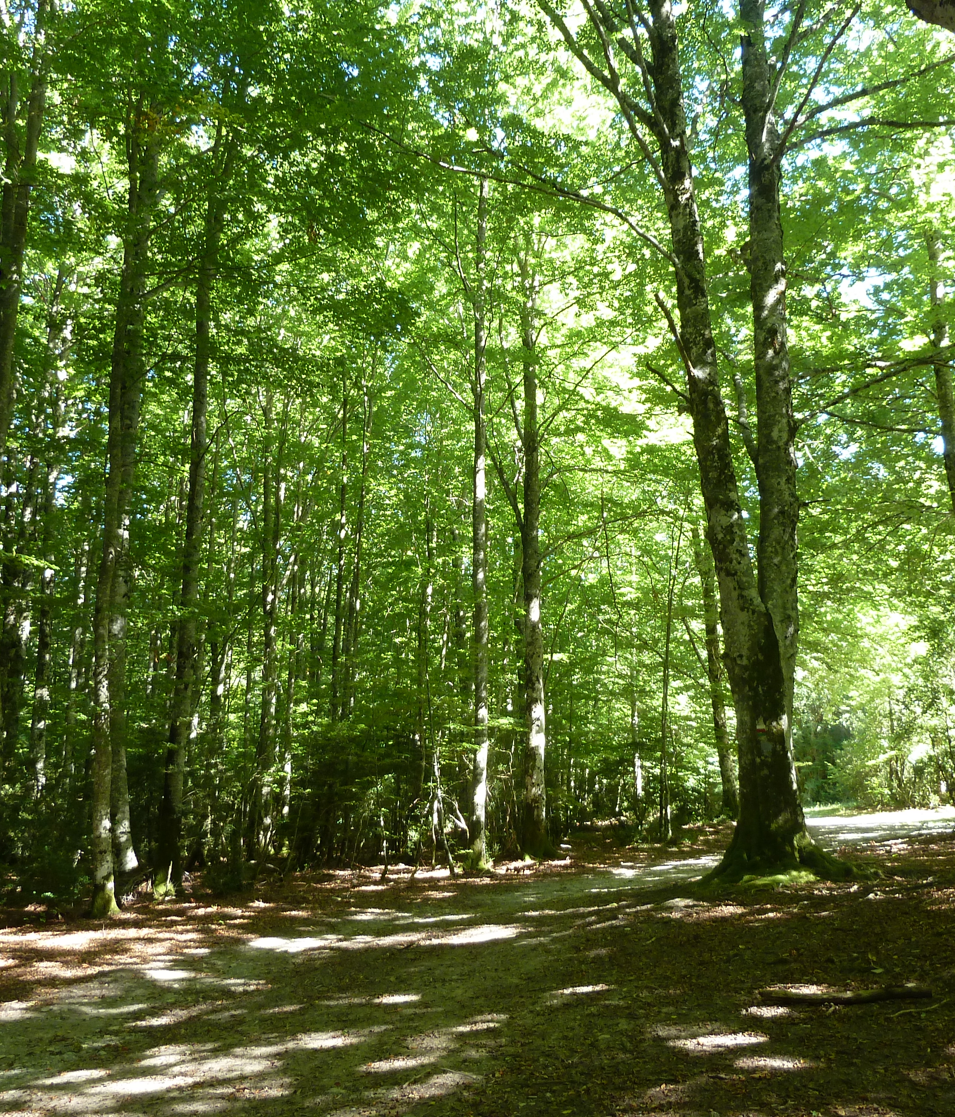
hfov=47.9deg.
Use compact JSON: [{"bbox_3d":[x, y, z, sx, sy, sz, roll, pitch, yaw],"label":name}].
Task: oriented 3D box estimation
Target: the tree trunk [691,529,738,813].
[{"bbox_3d":[4.287,2.011,19.533,0.340,5.290,0.320,-5,-9,-1],"label":"tree trunk"}]

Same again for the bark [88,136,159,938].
[{"bbox_3d":[-3.286,-0.594,10.221,0.360,7.600,0.340,0,-9,0],"label":"bark"}]

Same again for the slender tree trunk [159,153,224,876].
[{"bbox_3d":[-2.929,-0.666,11.252,0.350,8.000,0.340,1,-9,0],"label":"slender tree trunk"}]

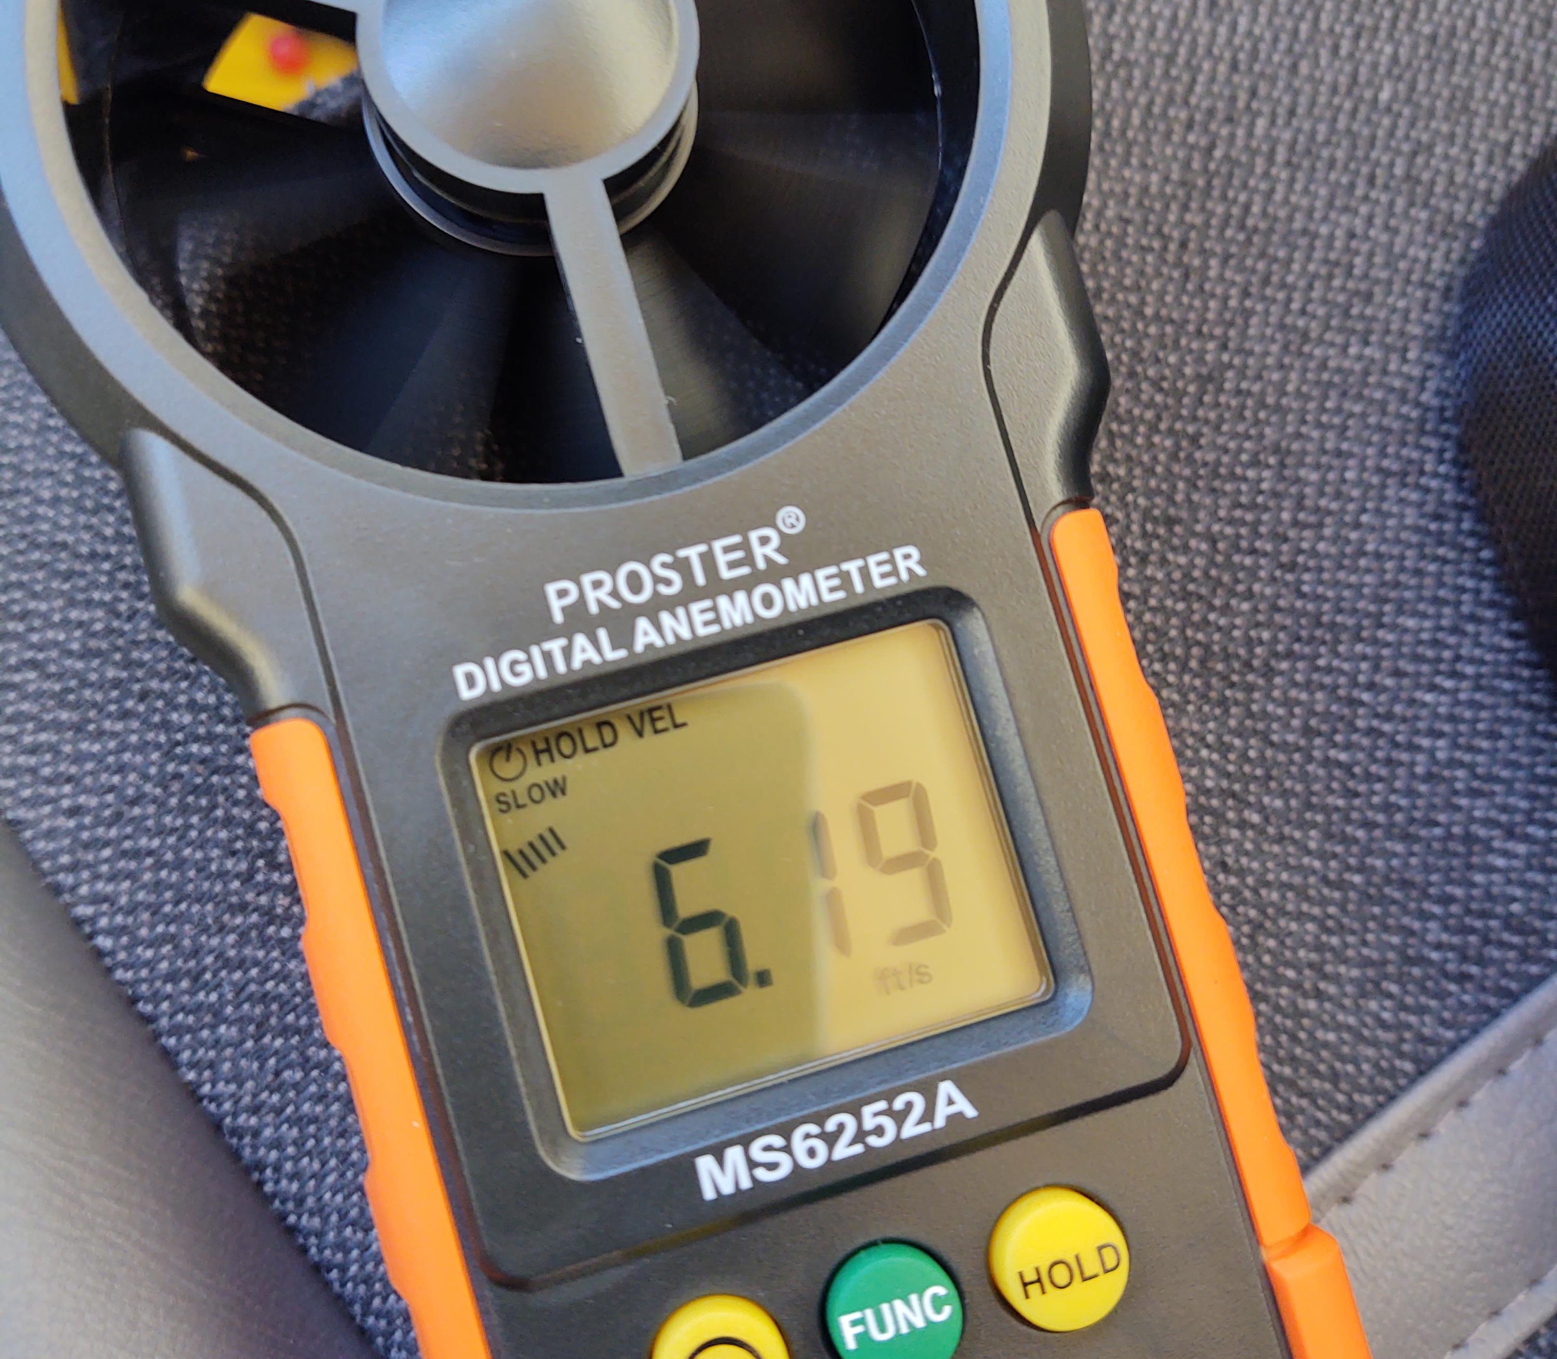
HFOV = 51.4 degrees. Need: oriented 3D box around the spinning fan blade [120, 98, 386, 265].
[{"bbox_3d":[-0.040,-0.039,0.126,0.019,0.006,0.013,-14,85,-7],"label":"spinning fan blade"}]

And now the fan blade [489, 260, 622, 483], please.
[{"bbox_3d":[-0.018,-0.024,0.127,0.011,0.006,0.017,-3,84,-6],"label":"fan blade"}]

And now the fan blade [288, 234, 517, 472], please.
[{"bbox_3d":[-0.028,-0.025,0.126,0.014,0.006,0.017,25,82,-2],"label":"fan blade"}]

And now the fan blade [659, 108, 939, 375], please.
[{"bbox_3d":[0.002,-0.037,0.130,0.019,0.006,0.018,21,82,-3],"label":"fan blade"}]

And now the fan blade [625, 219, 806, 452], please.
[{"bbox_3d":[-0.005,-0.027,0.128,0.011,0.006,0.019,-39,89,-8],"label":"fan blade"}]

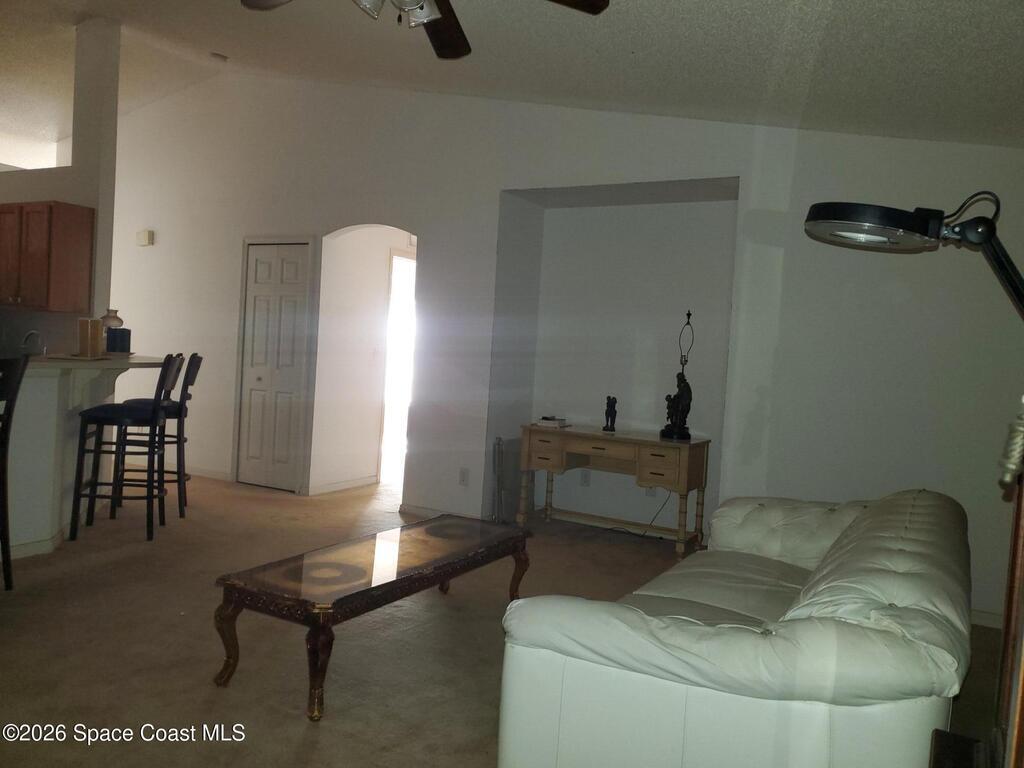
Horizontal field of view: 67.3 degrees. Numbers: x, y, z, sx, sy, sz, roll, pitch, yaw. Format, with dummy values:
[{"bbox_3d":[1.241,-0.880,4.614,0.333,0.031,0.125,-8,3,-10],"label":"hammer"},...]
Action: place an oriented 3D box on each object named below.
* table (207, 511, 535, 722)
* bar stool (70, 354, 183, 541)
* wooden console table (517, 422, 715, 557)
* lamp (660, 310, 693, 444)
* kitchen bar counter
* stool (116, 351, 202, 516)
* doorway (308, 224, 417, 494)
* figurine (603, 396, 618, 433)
[{"bbox_3d":[-0.490,0.901,3.247,0.509,0.394,1.450,5,3,29],"label":"table"},{"bbox_3d":[-2.372,0.361,4.767,0.500,1.130,0.430,3,2,-15],"label":"bar stool"},{"bbox_3d":[0.699,0.715,5.441,1.255,0.737,0.451,5,3,32],"label":"wooden console table"},{"bbox_3d":[1.160,-0.069,5.355,0.190,0.889,0.150,5,3,32],"label":"lamp"},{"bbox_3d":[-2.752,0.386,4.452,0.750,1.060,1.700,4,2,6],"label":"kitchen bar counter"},{"bbox_3d":[-2.461,0.338,5.352,0.500,1.120,0.430,3,2,-19],"label":"stool"},{"bbox_3d":[-1.152,-0.148,6.079,0.880,2.190,0.140,4,2,26],"label":"doorway"},{"bbox_3d":[0.719,0.216,5.576,0.090,0.251,0.070,4,2,25],"label":"figurine"}]

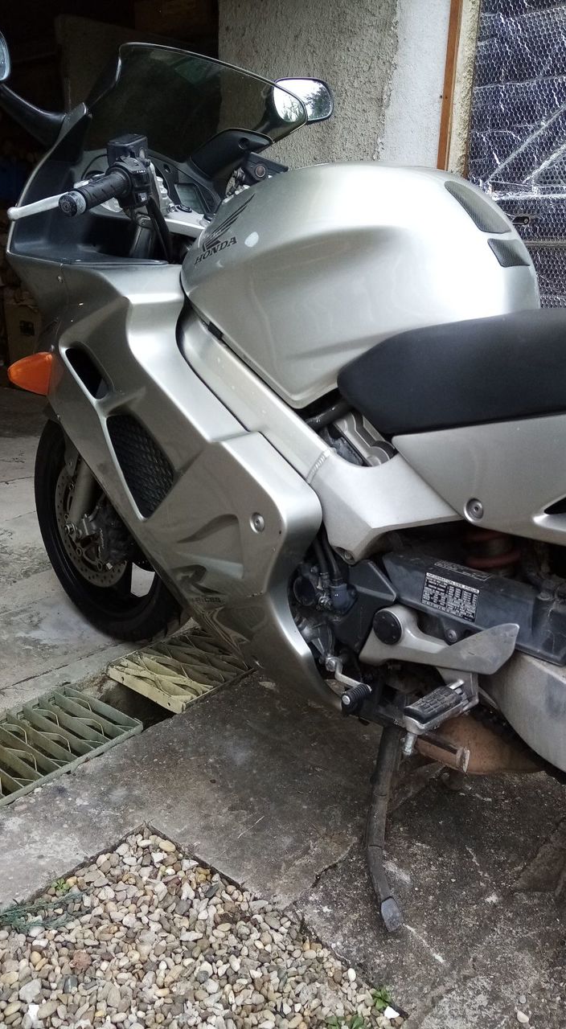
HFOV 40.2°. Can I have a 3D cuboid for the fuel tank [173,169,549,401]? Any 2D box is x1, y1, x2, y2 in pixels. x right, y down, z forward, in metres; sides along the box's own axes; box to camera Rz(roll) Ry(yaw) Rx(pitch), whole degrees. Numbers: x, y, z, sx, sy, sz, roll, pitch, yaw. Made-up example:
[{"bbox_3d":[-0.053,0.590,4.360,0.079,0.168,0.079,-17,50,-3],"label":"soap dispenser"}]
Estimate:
[{"bbox_3d":[0.121,-0.356,1.179,0.570,0.340,0.360,18,26,38],"label":"fuel tank"}]

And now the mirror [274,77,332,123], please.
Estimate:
[{"bbox_3d":[0.032,-0.860,1.614,0.160,0.085,0.060,-12,24,-32],"label":"mirror"}]

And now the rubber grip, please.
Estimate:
[{"bbox_3d":[-0.260,-0.455,1.087,0.040,0.040,0.150,10,38,22],"label":"rubber grip"}]

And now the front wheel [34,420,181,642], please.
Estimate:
[{"bbox_3d":[-0.392,0.010,1.798,0.600,0.600,0.125,20,26,41],"label":"front wheel"}]

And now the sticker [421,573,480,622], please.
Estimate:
[{"bbox_3d":[0.231,0.114,1.068,0.086,0.050,0.003,18,26,38],"label":"sticker"}]

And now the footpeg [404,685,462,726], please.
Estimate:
[{"bbox_3d":[0.198,0.255,1.006,0.038,0.028,0.082,18,26,38],"label":"footpeg"}]

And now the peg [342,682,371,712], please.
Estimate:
[{"bbox_3d":[0.108,0.262,1.126,0.027,0.027,0.048,18,26,38],"label":"peg"}]

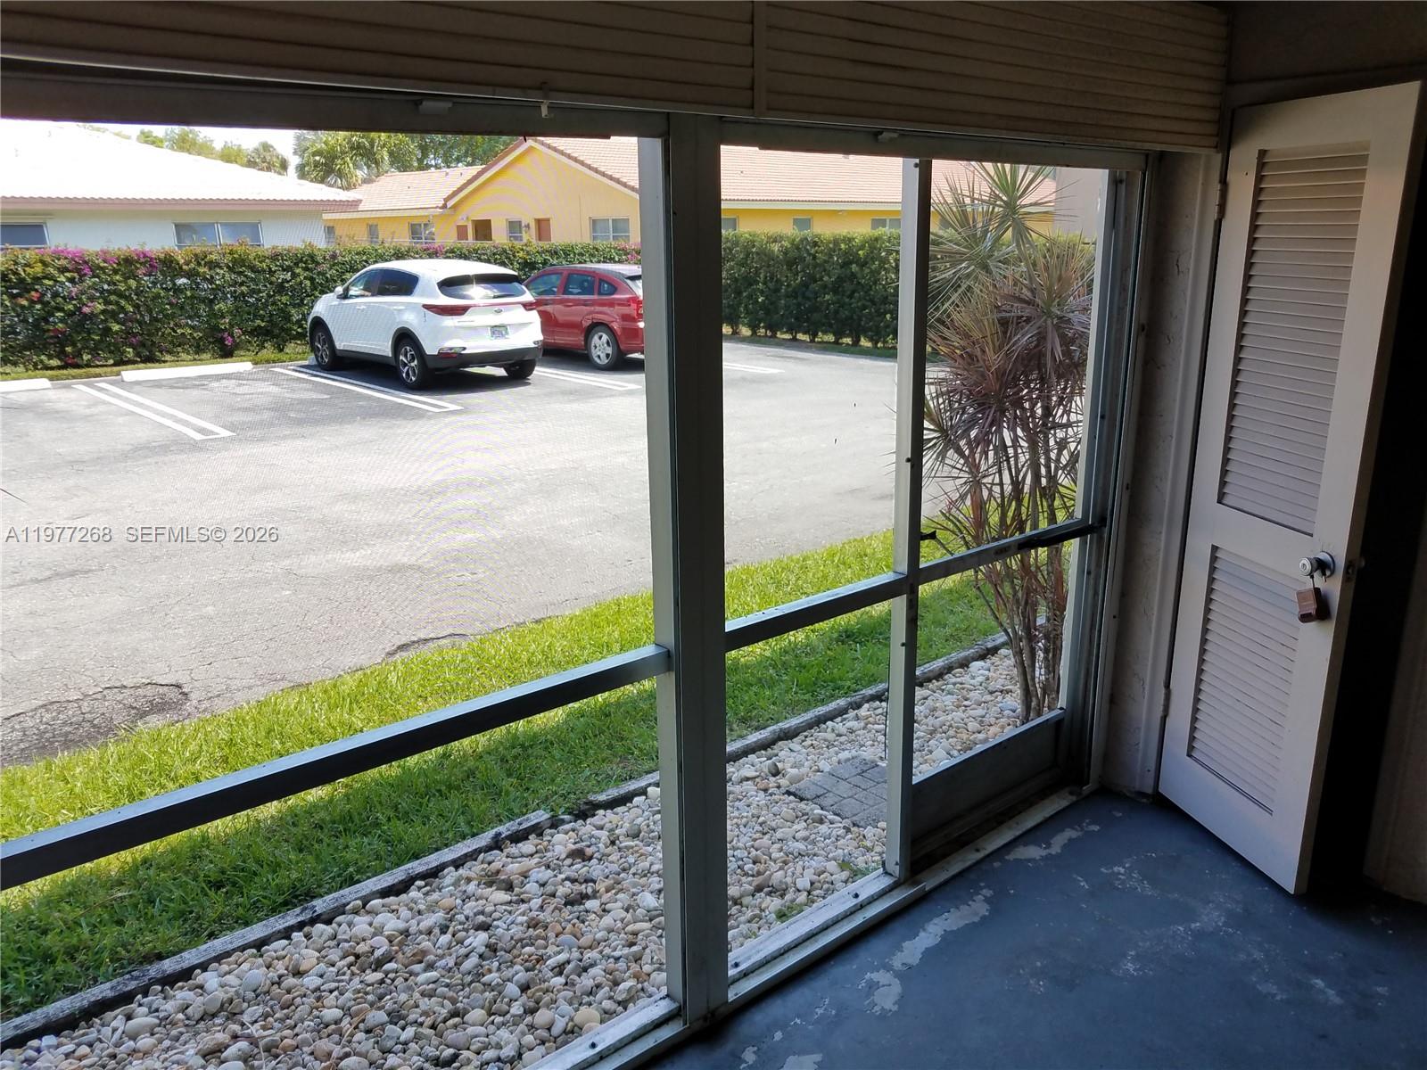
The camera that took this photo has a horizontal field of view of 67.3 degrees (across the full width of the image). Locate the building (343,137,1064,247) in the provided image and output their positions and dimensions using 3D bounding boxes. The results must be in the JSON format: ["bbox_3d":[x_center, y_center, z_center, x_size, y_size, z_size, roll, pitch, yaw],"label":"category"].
[{"bbox_3d":[-1.984,-14.746,49.674,25.500,4.900,31.000,-13,20,-38],"label":"building"}]

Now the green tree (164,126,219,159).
[{"bbox_3d":[-26.333,-16.714,53.605,3.600,7.018,3.600,-8,17,-24],"label":"green tree"}]

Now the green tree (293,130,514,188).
[{"bbox_3d":[-16.122,-18.183,54.916,11.000,9.000,8.500,-5,17,-15],"label":"green tree"}]

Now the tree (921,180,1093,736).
[{"bbox_3d":[1.144,-0.350,4.154,0.950,2.279,0.950,4,17,15],"label":"tree"}]

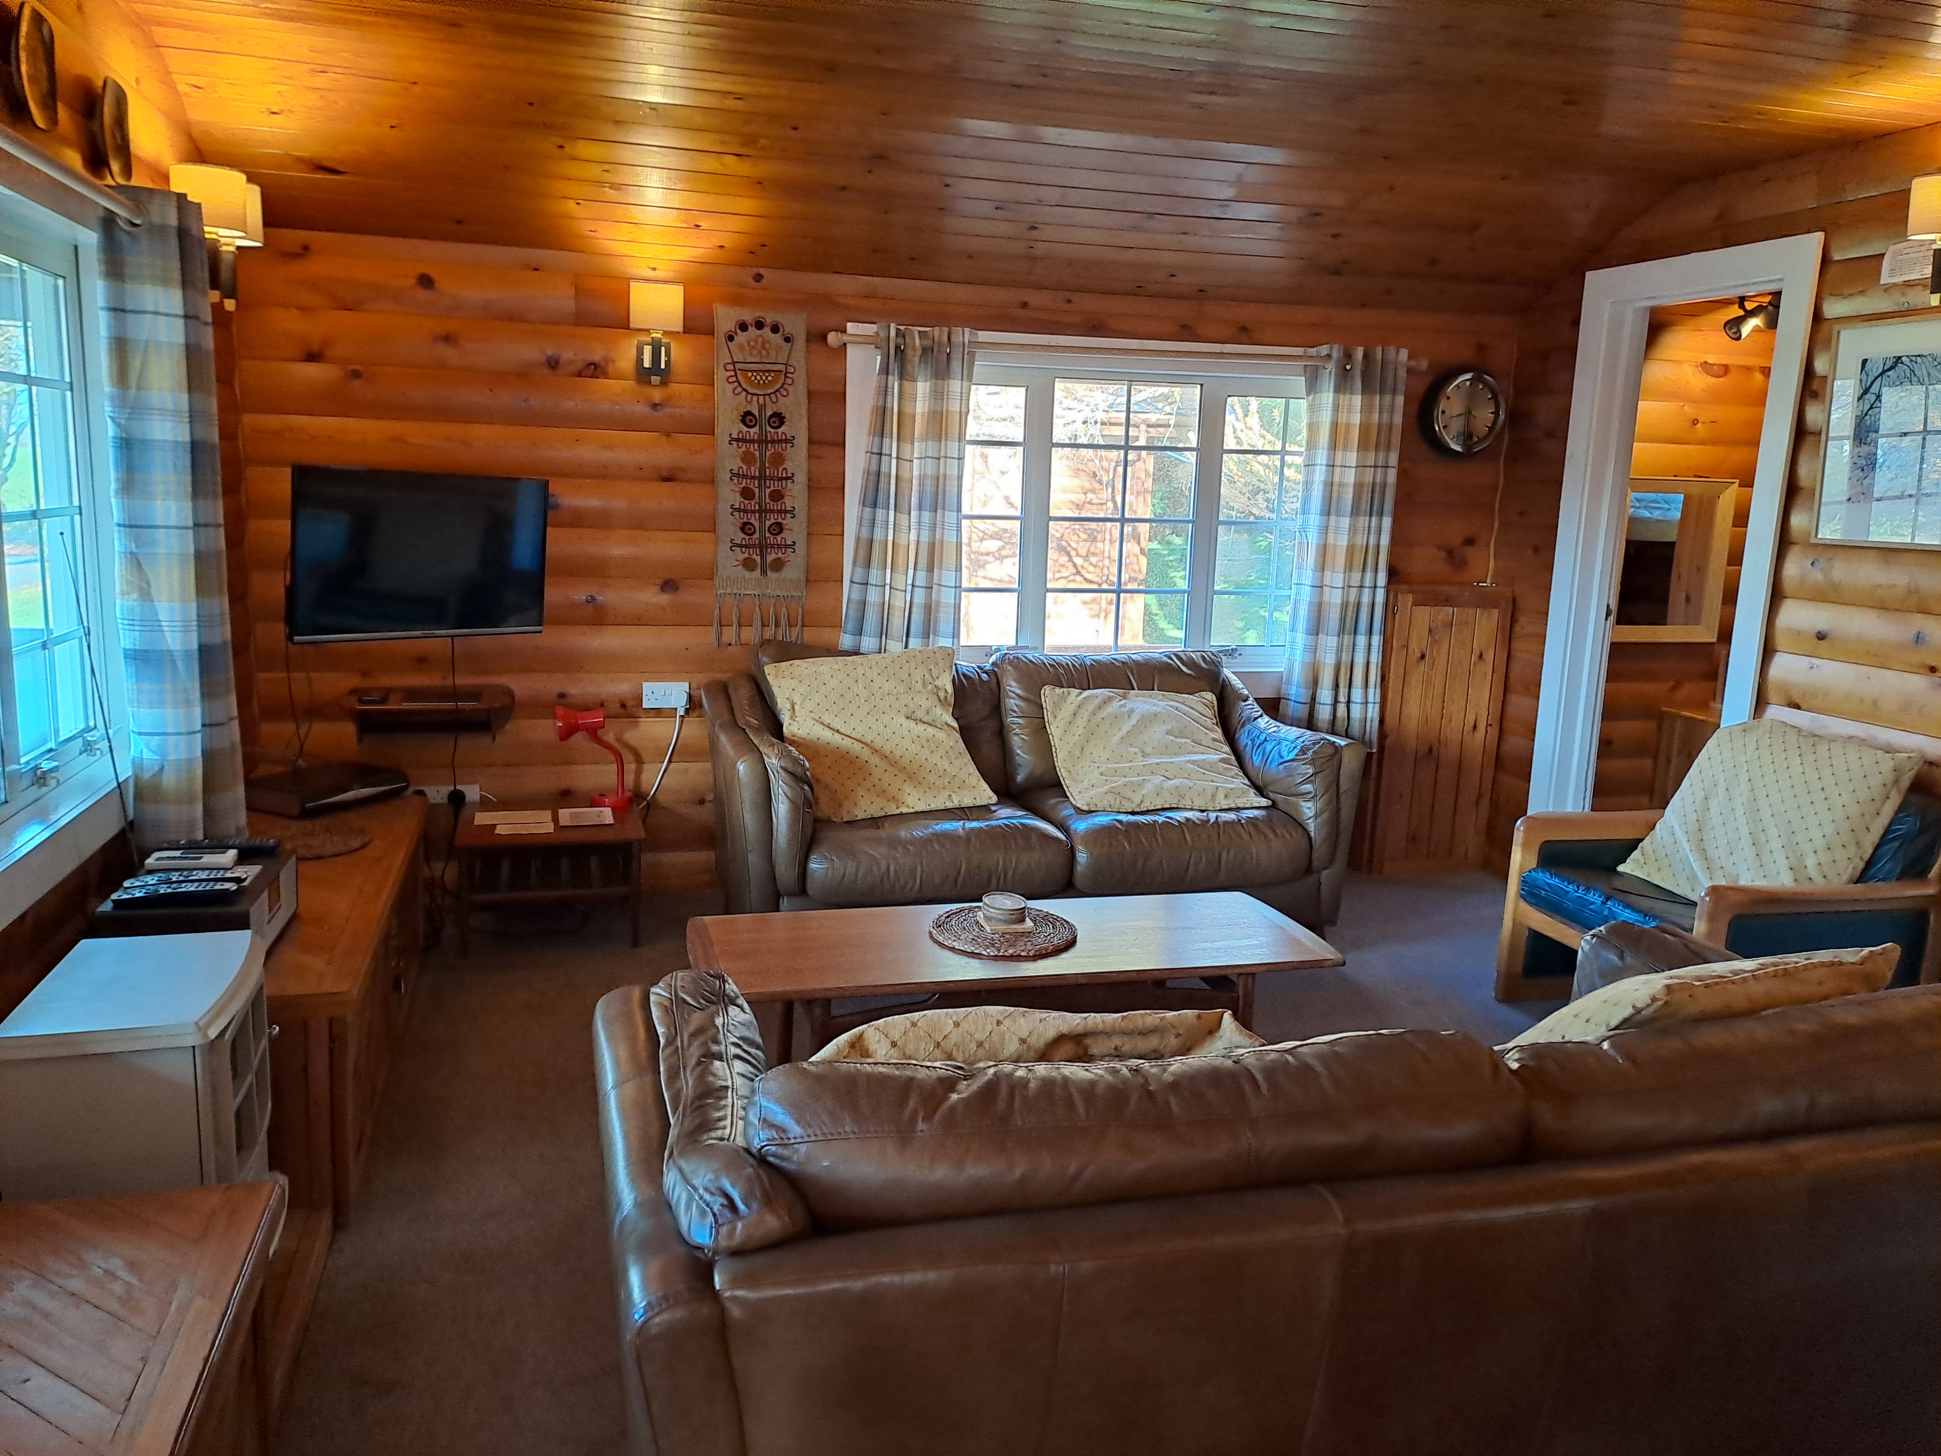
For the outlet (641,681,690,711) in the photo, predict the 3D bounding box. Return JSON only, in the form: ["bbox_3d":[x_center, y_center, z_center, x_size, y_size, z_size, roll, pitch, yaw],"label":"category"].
[{"bbox_3d":[-0.998,-0.107,4.598,0.148,0.088,0.035,-1,11,-16],"label":"outlet"}]

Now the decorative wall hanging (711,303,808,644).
[{"bbox_3d":[-0.679,-0.803,4.538,0.297,1.075,0.030,-1,11,-16],"label":"decorative wall hanging"}]

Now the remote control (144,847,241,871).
[{"bbox_3d":[-1.672,0.291,3.011,0.170,0.022,0.075,0,11,-13],"label":"remote control"}]

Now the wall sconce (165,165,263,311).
[{"bbox_3d":[-1.783,-1.137,3.289,0.185,0.300,0.360,-1,11,-16],"label":"wall sconce"}]

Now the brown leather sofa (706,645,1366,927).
[{"bbox_3d":[0.167,0.206,4.481,1.910,0.890,0.860,-1,11,-18],"label":"brown leather sofa"}]

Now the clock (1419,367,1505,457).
[{"bbox_3d":[1.750,-1.115,4.962,0.305,0.305,0.075,-1,11,-16],"label":"clock"}]

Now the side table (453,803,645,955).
[{"bbox_3d":[-1.272,0.455,4.280,0.532,0.355,0.460,-1,11,-16],"label":"side table"}]

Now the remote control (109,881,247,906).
[{"bbox_3d":[-1.521,0.318,2.695,0.210,0.025,0.050,-1,11,-16],"label":"remote control"}]

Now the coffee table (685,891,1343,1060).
[{"bbox_3d":[0.089,0.682,3.246,1.440,0.410,0.560,-1,11,-16],"label":"coffee table"}]

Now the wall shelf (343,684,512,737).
[{"bbox_3d":[-1.629,-0.039,4.250,0.470,0.140,0.320,-1,11,-16],"label":"wall shelf"}]

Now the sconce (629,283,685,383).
[{"bbox_3d":[-0.933,-1.165,4.160,0.158,0.292,0.140,-1,11,-16],"label":"sconce"}]

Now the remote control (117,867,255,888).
[{"bbox_3d":[-1.601,0.318,2.865,0.215,0.028,0.052,-2,11,-18],"label":"remote control"}]

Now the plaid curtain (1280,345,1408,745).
[{"bbox_3d":[1.294,-0.605,4.893,0.375,1.401,0.120,-1,11,-16],"label":"plaid curtain"}]

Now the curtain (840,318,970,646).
[{"bbox_3d":[-0.212,-0.560,4.475,0.385,1.401,0.120,-1,11,-16],"label":"curtain"}]

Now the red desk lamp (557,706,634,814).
[{"bbox_3d":[-1.183,0.087,4.399,0.245,0.330,0.135,-1,11,-16],"label":"red desk lamp"}]

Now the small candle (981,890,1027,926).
[{"bbox_3d":[0.076,0.408,3.162,0.094,0.042,0.094,-1,11,-16],"label":"small candle"}]

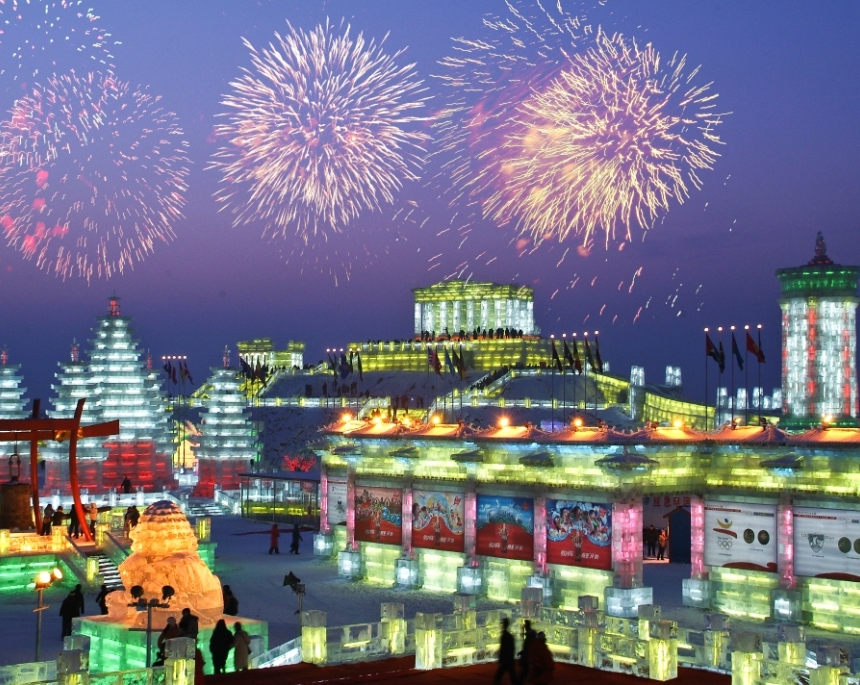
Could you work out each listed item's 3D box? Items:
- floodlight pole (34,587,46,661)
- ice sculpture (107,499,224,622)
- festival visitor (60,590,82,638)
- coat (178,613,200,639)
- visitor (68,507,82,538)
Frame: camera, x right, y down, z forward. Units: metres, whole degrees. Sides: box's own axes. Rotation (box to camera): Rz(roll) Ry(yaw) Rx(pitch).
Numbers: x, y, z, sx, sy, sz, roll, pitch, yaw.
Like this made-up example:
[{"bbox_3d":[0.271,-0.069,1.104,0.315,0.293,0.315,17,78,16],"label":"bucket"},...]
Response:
[{"bbox_3d":[-12.000,8.881,42.000,0.150,2.700,0.150,-1,-3,24],"label":"floodlight pole"},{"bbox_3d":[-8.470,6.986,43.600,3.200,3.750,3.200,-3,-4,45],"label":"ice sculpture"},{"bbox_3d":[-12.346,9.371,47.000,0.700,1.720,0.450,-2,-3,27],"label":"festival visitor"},{"bbox_3d":[-7.001,8.337,39.700,0.620,0.880,0.420,-1,-3,24],"label":"coat"},{"bbox_3d":[-17.768,8.972,68.500,0.420,1.720,0.600,3,-4,-45],"label":"visitor"}]

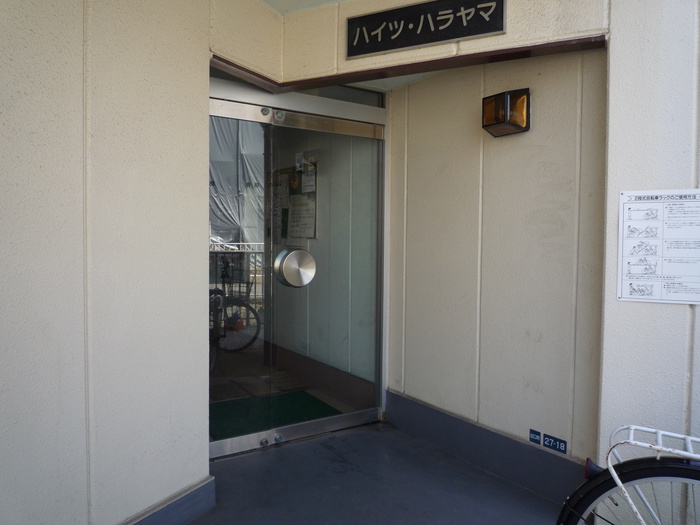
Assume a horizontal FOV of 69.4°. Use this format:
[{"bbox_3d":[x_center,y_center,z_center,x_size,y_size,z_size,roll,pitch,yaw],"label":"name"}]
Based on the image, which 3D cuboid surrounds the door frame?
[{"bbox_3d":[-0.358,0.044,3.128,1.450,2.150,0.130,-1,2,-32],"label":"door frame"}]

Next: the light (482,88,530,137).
[{"bbox_3d":[0.784,-0.770,2.584,0.138,0.210,0.211,-1,2,-35],"label":"light"}]

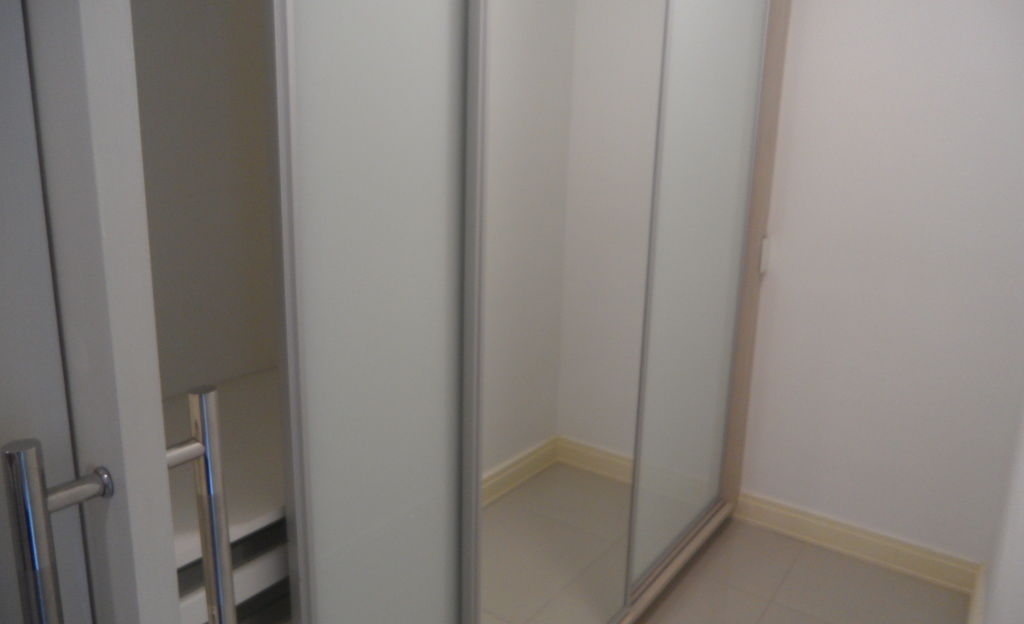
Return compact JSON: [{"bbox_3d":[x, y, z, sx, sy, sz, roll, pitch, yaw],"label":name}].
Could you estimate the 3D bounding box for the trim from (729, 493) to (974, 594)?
[{"bbox_3d":[1.201,0.817,2.556,0.806,0.105,0.020,10,15,35],"label":"trim"}]

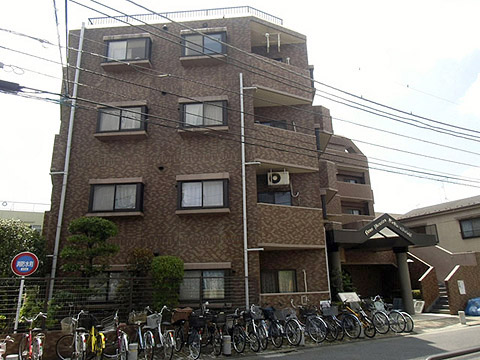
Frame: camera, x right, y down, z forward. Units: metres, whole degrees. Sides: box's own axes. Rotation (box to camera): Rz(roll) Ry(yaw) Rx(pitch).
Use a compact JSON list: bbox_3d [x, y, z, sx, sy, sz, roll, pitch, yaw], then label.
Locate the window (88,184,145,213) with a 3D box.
[{"bbox_3d":[-4.274,0.652,11.550,1.775,1.002,0.250,-2,-15,4],"label":"window"}]

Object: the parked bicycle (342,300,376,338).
[{"bbox_3d":[3.509,4.123,10.009,0.570,1.020,1.600,7,-17,-28],"label":"parked bicycle"}]

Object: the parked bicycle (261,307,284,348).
[{"bbox_3d":[0.739,3.907,9.090,0.570,1.050,1.750,5,-16,-23],"label":"parked bicycle"}]

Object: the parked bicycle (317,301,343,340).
[{"bbox_3d":[2.330,4.036,9.711,0.570,1.050,1.750,6,-17,-26],"label":"parked bicycle"}]

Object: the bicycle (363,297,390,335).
[{"bbox_3d":[4.150,4.318,10.739,0.570,1.050,1.750,5,-16,-21],"label":"bicycle"}]

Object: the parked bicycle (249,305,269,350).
[{"bbox_3d":[0.217,3.814,8.733,0.570,1.070,1.700,6,-17,-25],"label":"parked bicycle"}]

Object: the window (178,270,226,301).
[{"bbox_3d":[-1.175,3.344,10.583,1.591,0.931,0.250,-2,-15,4],"label":"window"}]

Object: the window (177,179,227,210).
[{"bbox_3d":[-1.227,0.489,11.348,1.672,0.985,0.250,-2,-15,4],"label":"window"}]

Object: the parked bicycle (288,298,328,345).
[{"bbox_3d":[1.854,3.987,9.526,0.570,1.070,1.750,6,-17,-27],"label":"parked bicycle"}]

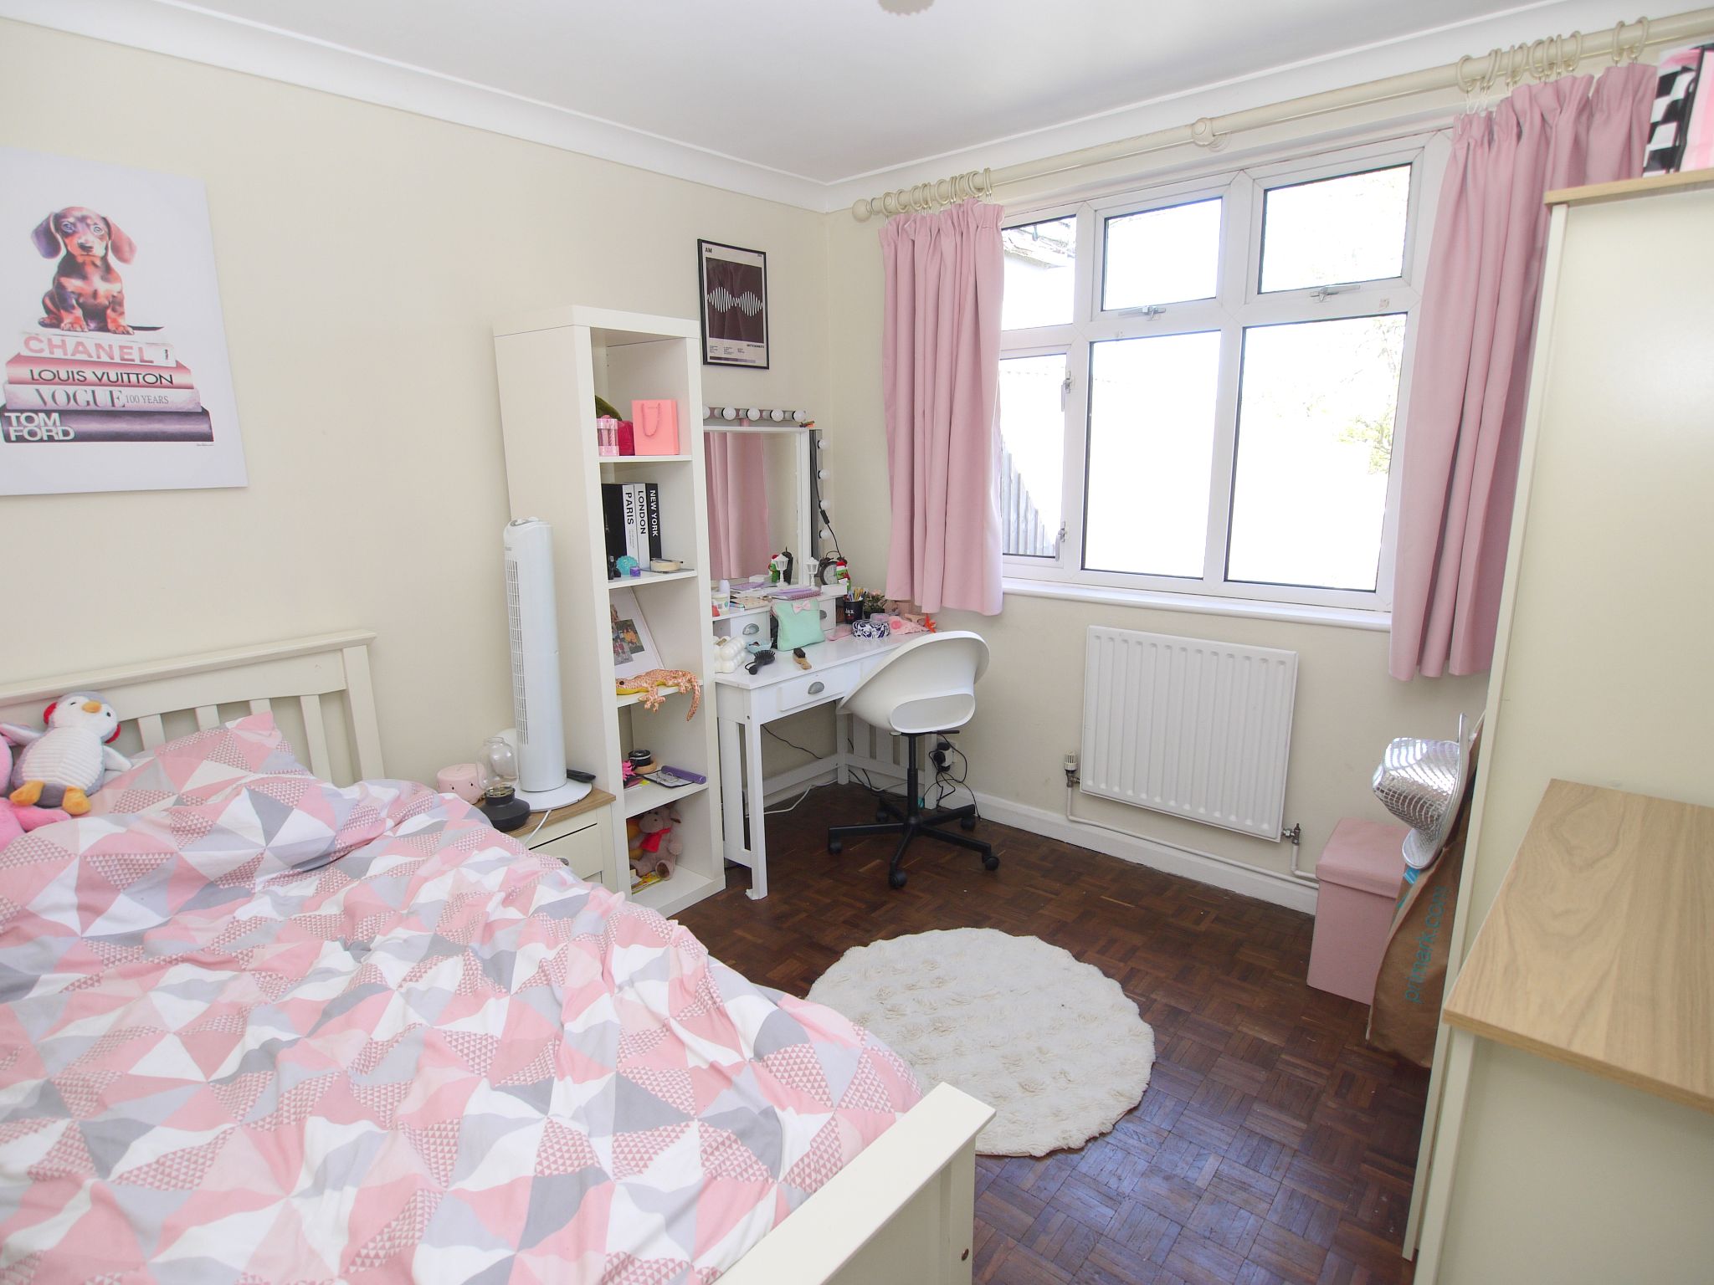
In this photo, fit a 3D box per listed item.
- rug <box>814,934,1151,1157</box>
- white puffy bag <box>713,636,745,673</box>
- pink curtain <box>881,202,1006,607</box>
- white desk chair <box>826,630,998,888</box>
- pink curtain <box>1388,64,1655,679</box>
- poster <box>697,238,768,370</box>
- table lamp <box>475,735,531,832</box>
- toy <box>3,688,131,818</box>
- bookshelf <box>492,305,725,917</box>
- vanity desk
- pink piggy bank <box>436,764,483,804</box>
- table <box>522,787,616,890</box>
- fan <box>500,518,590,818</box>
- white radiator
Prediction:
[{"bbox_3d":[0.300,0.990,2.340,0.925,0.030,0.925,-1,12,0],"label":"rug"},{"bbox_3d":[-0.464,0.040,3.132,0.100,0.090,0.200,-1,13,4],"label":"white puffy bag"},{"bbox_3d":[0.310,-0.825,3.298,0.515,1.430,0.120,10,17,41],"label":"pink curtain"},{"bbox_3d":[0.206,0.348,3.259,0.620,0.885,0.620,-6,14,-23],"label":"white desk chair"},{"bbox_3d":[1.607,-0.575,2.176,0.380,1.395,0.120,10,17,41],"label":"pink curtain"},{"bbox_3d":[-0.450,-1.230,3.278,0.020,0.418,0.316,10,17,41],"label":"poster"},{"bbox_3d":[-0.976,0.382,2.452,0.145,0.250,0.145,10,16,39],"label":"table lamp"},{"bbox_3d":[-1.615,0.224,1.828,0.215,0.250,0.150,21,-19,-38],"label":"toy"},{"bbox_3d":[-0.751,-0.047,2.844,0.407,1.852,0.425,10,17,41],"label":"bookshelf"},{"bbox_3d":[-0.187,0.376,3.409,0.510,0.750,1.005,10,17,41],"label":"vanity desk"},{"bbox_3d":[-1.156,0.419,2.605,0.123,0.092,0.122,-8,15,-25],"label":"pink piggy bank"},{"bbox_3d":[-1.006,0.696,2.669,0.433,0.492,0.418,10,17,41],"label":"table"},{"bbox_3d":[-0.944,0.063,2.591,0.290,0.810,0.290,10,16,39],"label":"fan"},{"bbox_3d":[1.079,0.280,2.942,0.673,0.610,0.070,10,17,41],"label":"white radiator"}]

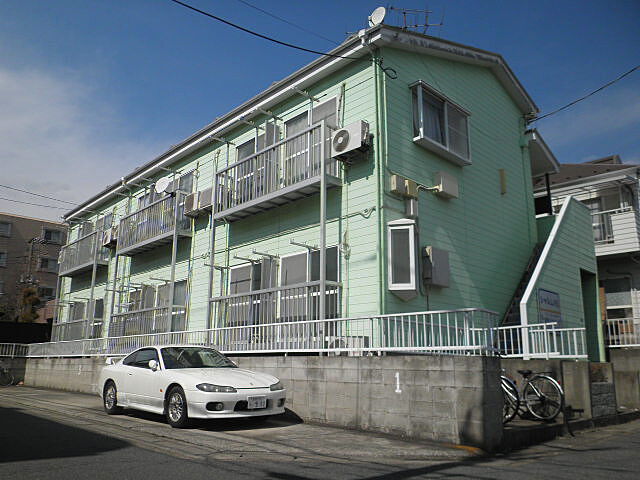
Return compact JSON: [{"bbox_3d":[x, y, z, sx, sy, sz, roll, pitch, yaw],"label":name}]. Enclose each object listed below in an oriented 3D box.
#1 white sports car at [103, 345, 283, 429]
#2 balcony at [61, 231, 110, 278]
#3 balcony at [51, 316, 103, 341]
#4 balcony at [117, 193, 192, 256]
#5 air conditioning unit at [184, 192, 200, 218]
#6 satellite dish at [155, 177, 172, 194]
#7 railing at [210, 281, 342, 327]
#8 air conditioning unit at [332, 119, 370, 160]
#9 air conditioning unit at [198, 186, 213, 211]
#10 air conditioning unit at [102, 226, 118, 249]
[{"bbox_3d":[-2.450,2.552,8.787,1.700,1.285,4.445,13,-19,-42],"label":"white sports car"},{"bbox_3d":[-9.396,0.623,19.159,0.562,1.245,4.045,13,-19,-43],"label":"balcony"},{"bbox_3d":[-9.366,3.768,18.360,0.562,1.251,3.982,13,-19,-43],"label":"balcony"},{"bbox_3d":[-5.237,-0.388,15.108,0.562,1.245,3.950,13,-19,-43],"label":"balcony"},{"bbox_3d":[-3.342,-0.954,13.027,0.280,0.530,0.740,14,-19,-43],"label":"air conditioning unit"},{"bbox_3d":[-4.417,-1.533,13.524,0.460,0.470,0.250,-9,-16,31],"label":"satellite dish"},{"bbox_3d":[-1.084,1.663,9.998,0.560,1.150,3.760,14,-19,-43],"label":"railing"},{"bbox_3d":[0.620,-1.953,9.508,0.280,0.545,0.753,13,-19,-43],"label":"air conditioning unit"},{"bbox_3d":[-2.791,-1.068,12.487,0.280,0.530,0.740,14,-19,-43],"label":"air conditioning unit"},{"bbox_3d":[-7.284,-0.091,16.882,0.290,0.530,0.760,14,-19,-43],"label":"air conditioning unit"}]

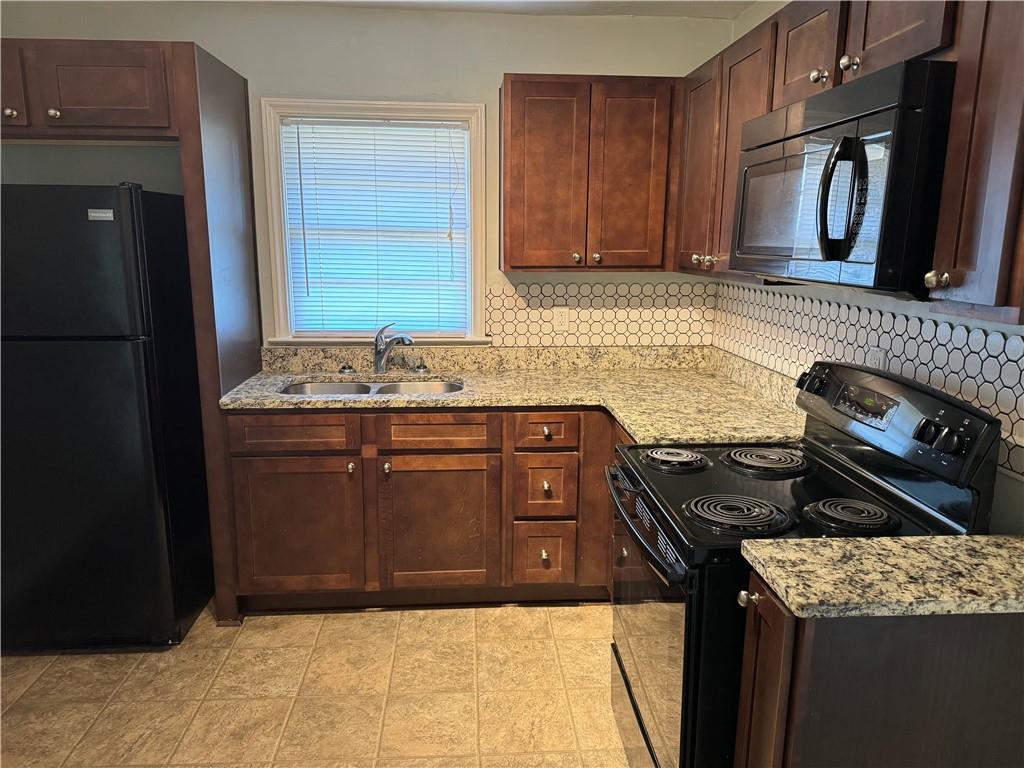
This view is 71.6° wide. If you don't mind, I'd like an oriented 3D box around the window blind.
[{"bbox_3d":[-0.597,-0.687,3.190,0.804,0.947,0.040,0,12,-4],"label":"window blind"}]

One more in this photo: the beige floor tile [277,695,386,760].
[{"bbox_3d":[-0.568,1.095,2.263,0.300,0.010,0.300,0,12,-4],"label":"beige floor tile"}]

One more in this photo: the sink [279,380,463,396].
[{"bbox_3d":[-0.579,0.125,3.019,0.765,0.185,0.420,0,12,-4],"label":"sink"}]

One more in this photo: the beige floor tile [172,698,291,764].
[{"bbox_3d":[-0.872,1.096,2.243,0.300,0.010,0.300,0,12,-4],"label":"beige floor tile"}]

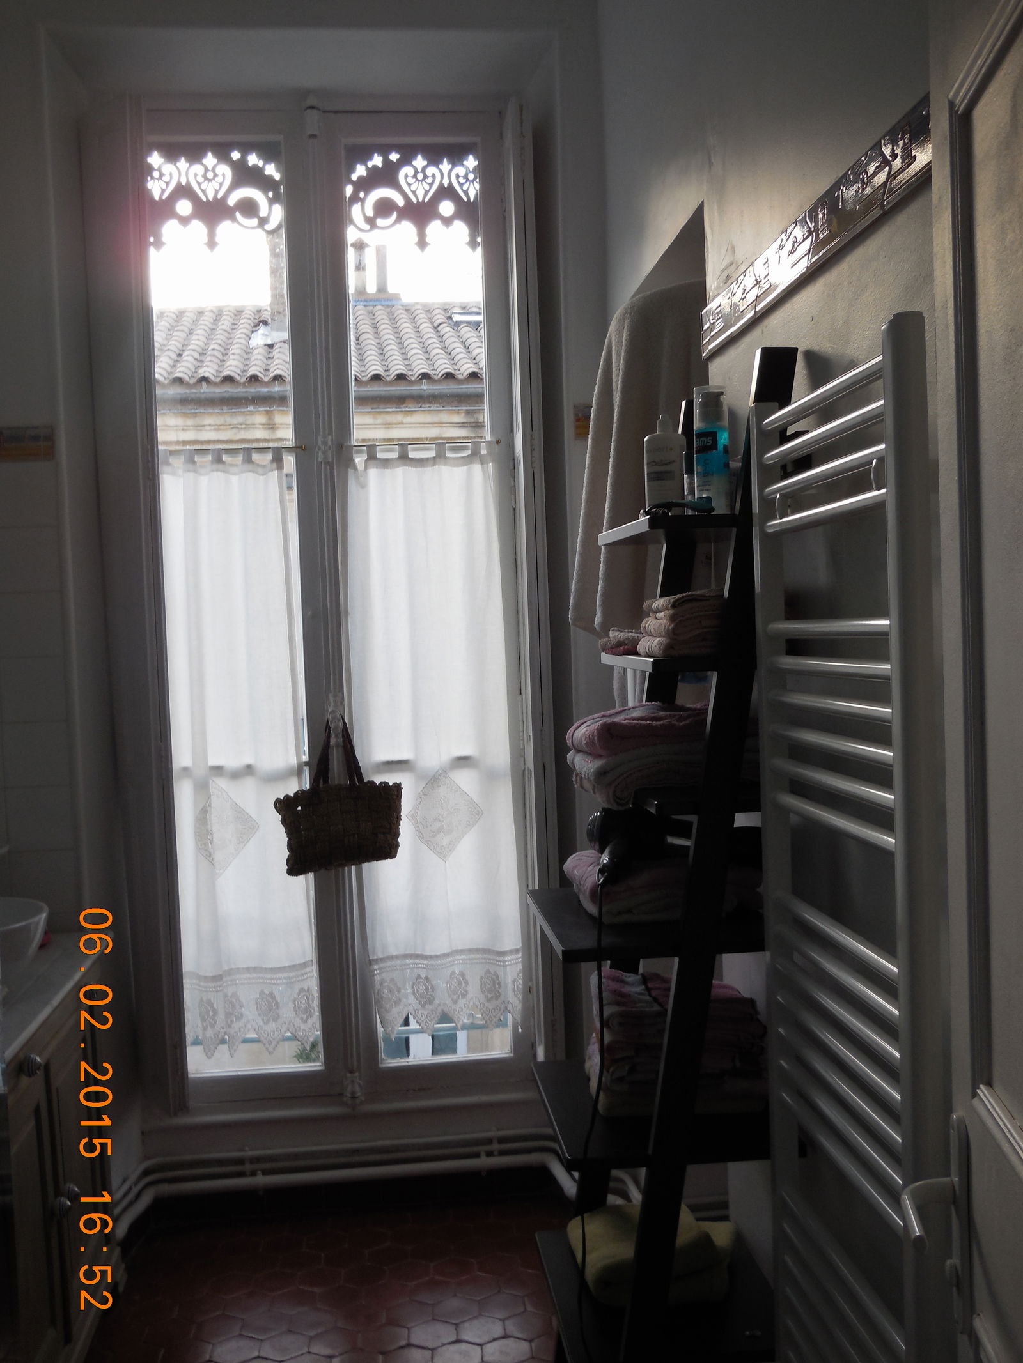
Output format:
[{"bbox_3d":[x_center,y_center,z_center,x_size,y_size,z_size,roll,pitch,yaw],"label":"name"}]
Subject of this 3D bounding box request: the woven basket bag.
[{"bbox_3d":[-0.436,0.283,3.390,0.310,0.410,0.110,-3,2,-11],"label":"woven basket bag"}]

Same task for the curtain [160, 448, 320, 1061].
[{"bbox_3d":[-0.696,0.190,3.435,0.355,1.560,0.050,-2,2,-6],"label":"curtain"}]

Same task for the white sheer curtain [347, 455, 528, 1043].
[{"bbox_3d":[-0.199,0.160,3.486,0.415,1.545,0.050,-2,2,-6],"label":"white sheer curtain"}]

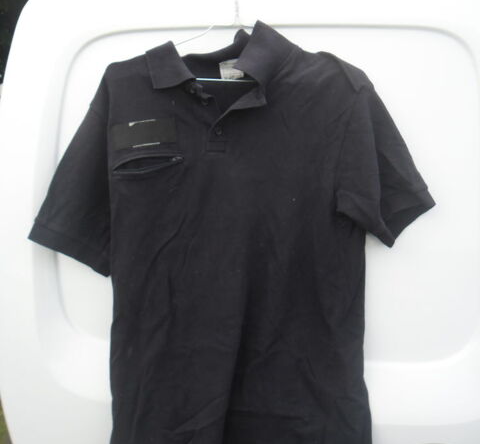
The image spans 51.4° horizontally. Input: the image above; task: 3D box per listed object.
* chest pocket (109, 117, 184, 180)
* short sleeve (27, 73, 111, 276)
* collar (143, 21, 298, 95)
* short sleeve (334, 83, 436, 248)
[{"bbox_3d":[-0.155,-0.124,0.830,0.124,0.108,0.020,0,3,5],"label":"chest pocket"},{"bbox_3d":[-0.295,-0.082,0.860,0.135,0.335,0.080,0,3,3],"label":"short sleeve"},{"bbox_3d":[-0.031,-0.279,0.840,0.245,0.120,0.100,0,3,3],"label":"collar"},{"bbox_3d":[0.245,-0.095,0.840,0.165,0.265,0.090,0,3,3],"label":"short sleeve"}]

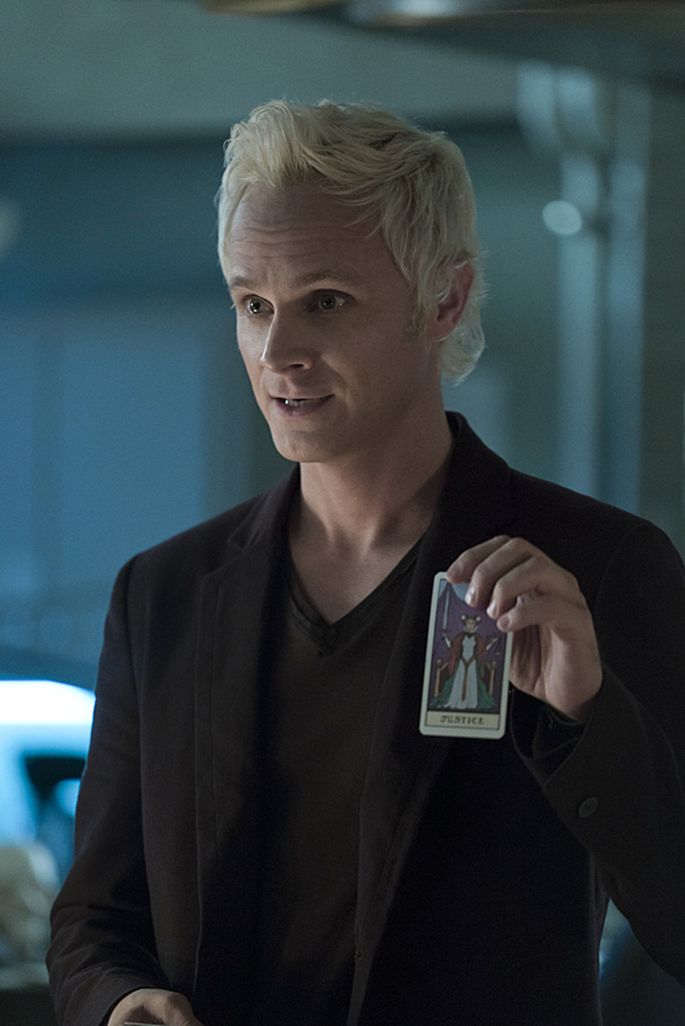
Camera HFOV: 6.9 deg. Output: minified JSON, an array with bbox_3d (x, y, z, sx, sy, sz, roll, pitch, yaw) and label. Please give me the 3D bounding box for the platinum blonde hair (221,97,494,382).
[{"bbox_3d":[0.006,-0.204,4.280,0.185,0.213,0.220,0,5,35],"label":"platinum blonde hair"}]

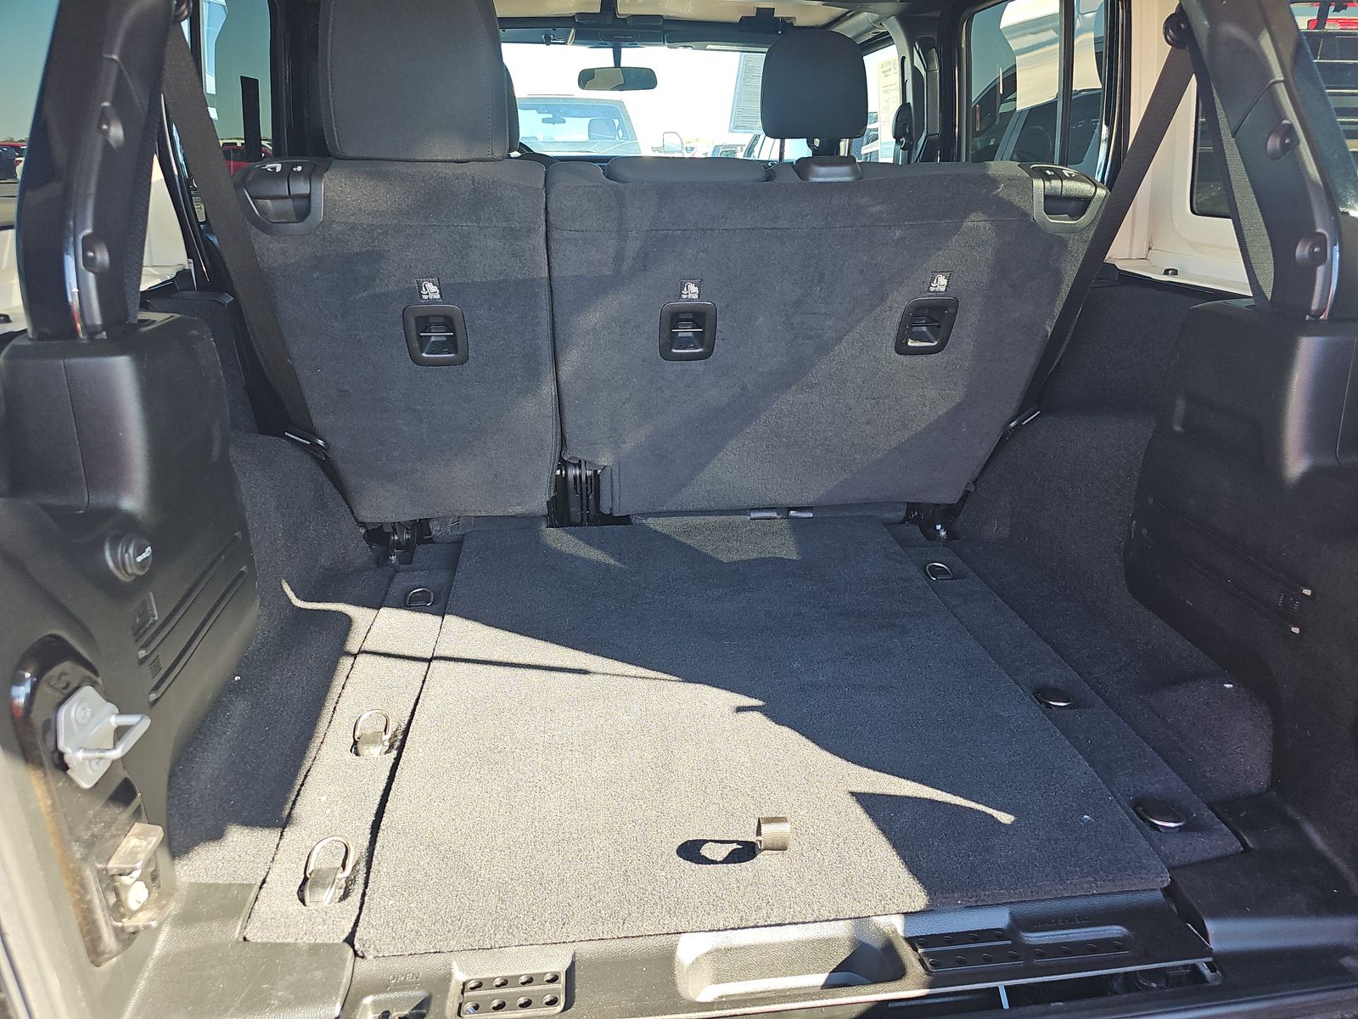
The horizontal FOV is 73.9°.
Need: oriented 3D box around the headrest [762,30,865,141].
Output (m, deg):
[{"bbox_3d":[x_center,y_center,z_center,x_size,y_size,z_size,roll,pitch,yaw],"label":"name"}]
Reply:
[{"bbox_3d":[0.301,-0.942,2.010,0.250,0.215,0.120,-2,32,-6],"label":"headrest"}]

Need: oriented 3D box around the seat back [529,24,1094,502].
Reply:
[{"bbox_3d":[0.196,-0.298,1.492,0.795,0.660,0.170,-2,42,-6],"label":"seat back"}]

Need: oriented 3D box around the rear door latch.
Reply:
[{"bbox_3d":[-0.465,0.182,0.747,0.045,0.082,0.087,-2,22,-6],"label":"rear door latch"}]

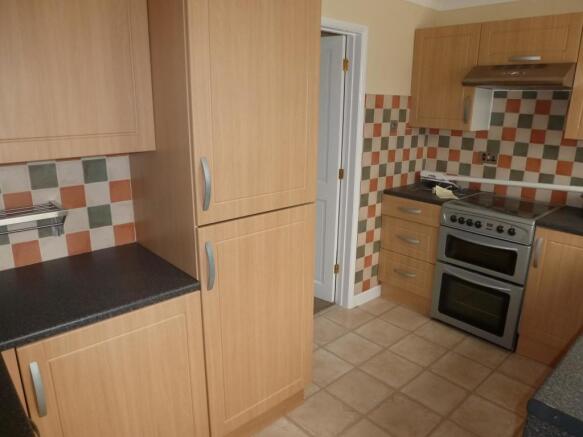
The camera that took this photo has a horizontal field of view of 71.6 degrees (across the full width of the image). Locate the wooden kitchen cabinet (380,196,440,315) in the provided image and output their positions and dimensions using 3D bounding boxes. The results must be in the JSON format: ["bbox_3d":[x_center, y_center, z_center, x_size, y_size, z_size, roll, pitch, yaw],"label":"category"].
[{"bbox_3d":[1.121,0.251,3.367,0.580,0.885,0.494,-14,21,-41],"label":"wooden kitchen cabinet"}]

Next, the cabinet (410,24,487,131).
[{"bbox_3d":[1.229,-1.040,3.079,0.318,0.705,0.496,-14,21,-41],"label":"cabinet"}]

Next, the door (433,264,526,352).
[{"bbox_3d":[1.226,0.564,2.717,0.061,0.439,0.596,-13,20,-40],"label":"door"}]

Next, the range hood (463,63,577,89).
[{"bbox_3d":[1.527,-0.925,2.645,0.487,0.145,0.597,-14,21,-41],"label":"range hood"}]

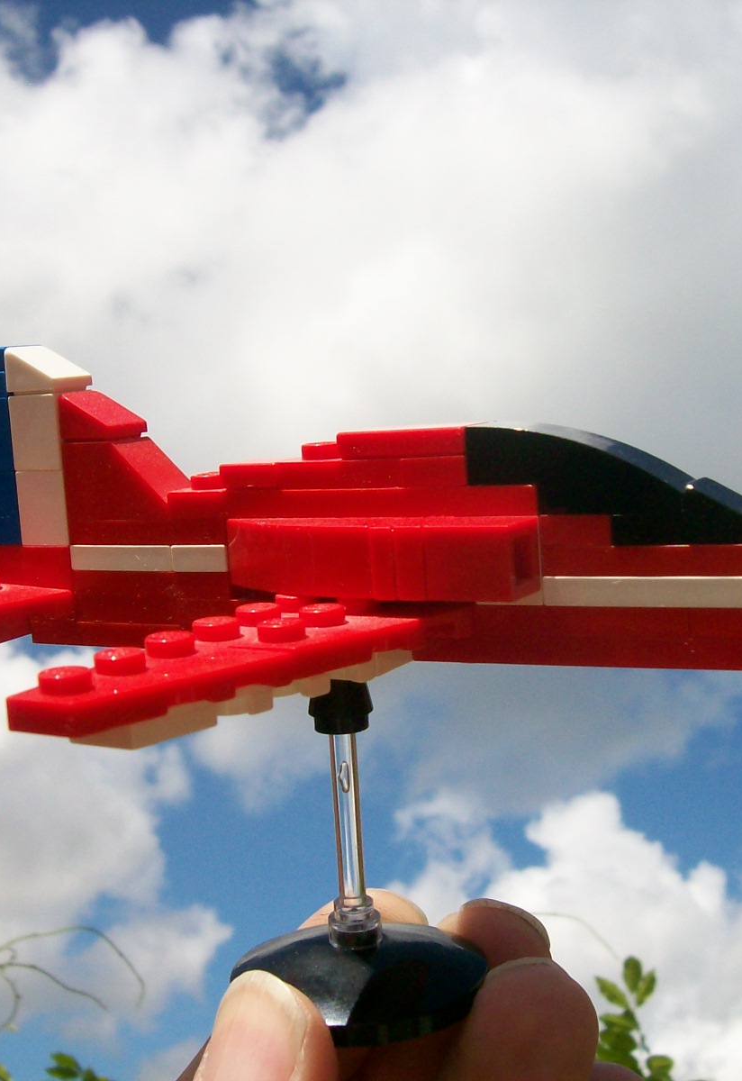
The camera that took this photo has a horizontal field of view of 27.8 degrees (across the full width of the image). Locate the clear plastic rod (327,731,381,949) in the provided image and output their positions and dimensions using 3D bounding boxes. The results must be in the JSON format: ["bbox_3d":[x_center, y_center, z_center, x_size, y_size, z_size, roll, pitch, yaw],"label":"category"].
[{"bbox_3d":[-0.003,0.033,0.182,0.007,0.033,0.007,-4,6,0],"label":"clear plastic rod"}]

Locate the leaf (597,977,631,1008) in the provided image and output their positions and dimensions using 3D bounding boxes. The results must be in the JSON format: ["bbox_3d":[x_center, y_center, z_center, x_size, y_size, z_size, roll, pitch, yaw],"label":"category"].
[{"bbox_3d":[0.242,0.453,1.500,0.018,0.046,0.006,-44,-18,-6],"label":"leaf"}]

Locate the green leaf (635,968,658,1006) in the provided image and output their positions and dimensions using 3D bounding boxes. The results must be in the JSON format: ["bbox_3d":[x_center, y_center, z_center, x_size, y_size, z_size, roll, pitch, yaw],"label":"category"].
[{"bbox_3d":[0.276,0.447,1.500,0.018,0.041,0.006,25,-10,16],"label":"green leaf"}]

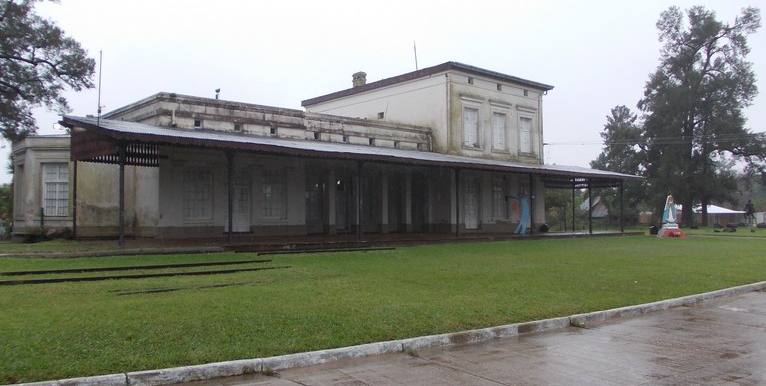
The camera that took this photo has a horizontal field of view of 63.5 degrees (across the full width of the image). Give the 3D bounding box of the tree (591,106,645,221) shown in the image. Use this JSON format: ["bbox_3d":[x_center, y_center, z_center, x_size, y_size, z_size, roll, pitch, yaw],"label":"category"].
[{"bbox_3d":[28.834,-3.497,76.000,6.500,14.600,6.500,-1,-3,21],"label":"tree"}]

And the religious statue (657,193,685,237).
[{"bbox_3d":[17.174,1.302,37.000,1.350,2.700,1.200,0,-3,-3],"label":"religious statue"}]

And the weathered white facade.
[{"bbox_3d":[-2.644,-2.595,40.001,35.088,11.016,22.440,2,-3,-41],"label":"weathered white facade"}]

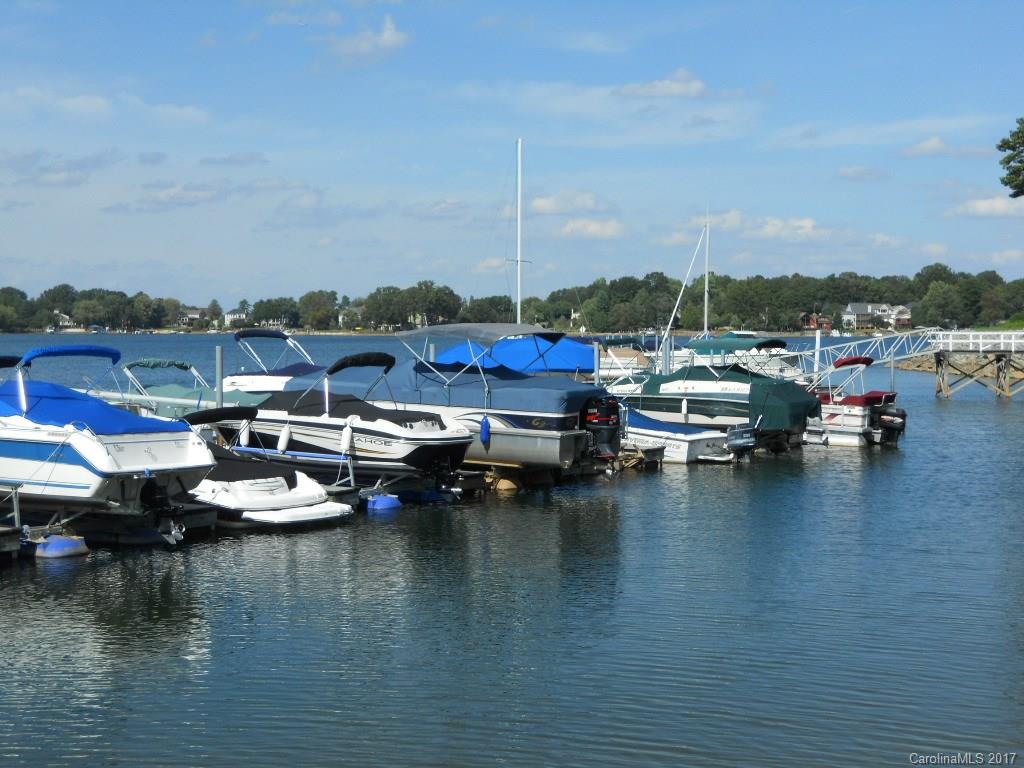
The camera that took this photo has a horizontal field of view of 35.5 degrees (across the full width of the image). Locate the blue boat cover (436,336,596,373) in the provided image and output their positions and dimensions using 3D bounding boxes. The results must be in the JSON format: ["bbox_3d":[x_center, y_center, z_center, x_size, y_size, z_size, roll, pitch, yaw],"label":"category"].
[{"bbox_3d":[0.228,-1.020,55.999,5.600,1.400,2.500,1,2,33],"label":"blue boat cover"}]

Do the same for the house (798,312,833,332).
[{"bbox_3d":[113.998,-23.145,599.557,12.000,7.300,9.500,0,2,5],"label":"house"}]

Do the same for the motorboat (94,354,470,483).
[{"bbox_3d":[-3.821,0.599,31.193,6.200,2.450,2.450,1,2,33],"label":"motorboat"}]

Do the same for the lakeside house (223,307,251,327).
[{"bbox_3d":[-125.901,-30.664,729.373,12.000,9.000,9.500,0,2,5],"label":"lakeside house"}]

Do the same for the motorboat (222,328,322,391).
[{"bbox_3d":[-5.572,-0.268,46.019,6.200,2.400,2.400,1,2,33],"label":"motorboat"}]

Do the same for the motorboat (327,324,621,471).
[{"bbox_3d":[-0.922,0.213,33.060,7.200,2.850,2.500,1,2,30],"label":"motorboat"}]

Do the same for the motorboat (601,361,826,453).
[{"bbox_3d":[4.656,0.483,41.032,6.400,2.050,2.400,1,2,30],"label":"motorboat"}]

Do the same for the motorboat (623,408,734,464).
[{"bbox_3d":[2.627,1.159,37.455,4.800,1.350,1.900,1,2,36],"label":"motorboat"}]

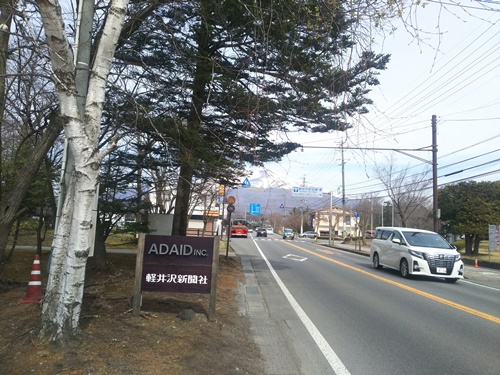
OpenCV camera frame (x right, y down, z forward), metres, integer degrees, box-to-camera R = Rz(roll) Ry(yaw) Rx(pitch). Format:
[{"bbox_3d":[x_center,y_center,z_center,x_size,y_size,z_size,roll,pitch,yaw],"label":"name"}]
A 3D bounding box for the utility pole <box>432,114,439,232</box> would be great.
[{"bbox_3d":[9.269,0.100,18.596,0.240,7.580,0.240,2,-6,0],"label":"utility pole"}]

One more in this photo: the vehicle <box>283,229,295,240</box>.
[{"bbox_3d":[5.425,6.690,54.073,1.500,1.580,3.500,2,-6,0],"label":"vehicle"}]

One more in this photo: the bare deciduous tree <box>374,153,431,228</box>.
[{"bbox_3d":[12.451,1.141,30.559,4.600,8.280,4.600,2,-6,0],"label":"bare deciduous tree"}]

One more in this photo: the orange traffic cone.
[{"bbox_3d":[-3.353,1.406,5.887,0.380,0.700,0.380,4,-6,-18],"label":"orange traffic cone"}]

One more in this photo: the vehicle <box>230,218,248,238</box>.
[{"bbox_3d":[-1.460,6.268,57.729,2.400,2.800,7.200,2,-6,0],"label":"vehicle"}]

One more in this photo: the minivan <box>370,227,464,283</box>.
[{"bbox_3d":[6.553,2.566,15.212,1.870,1.910,4.930,3,-6,0],"label":"minivan"}]

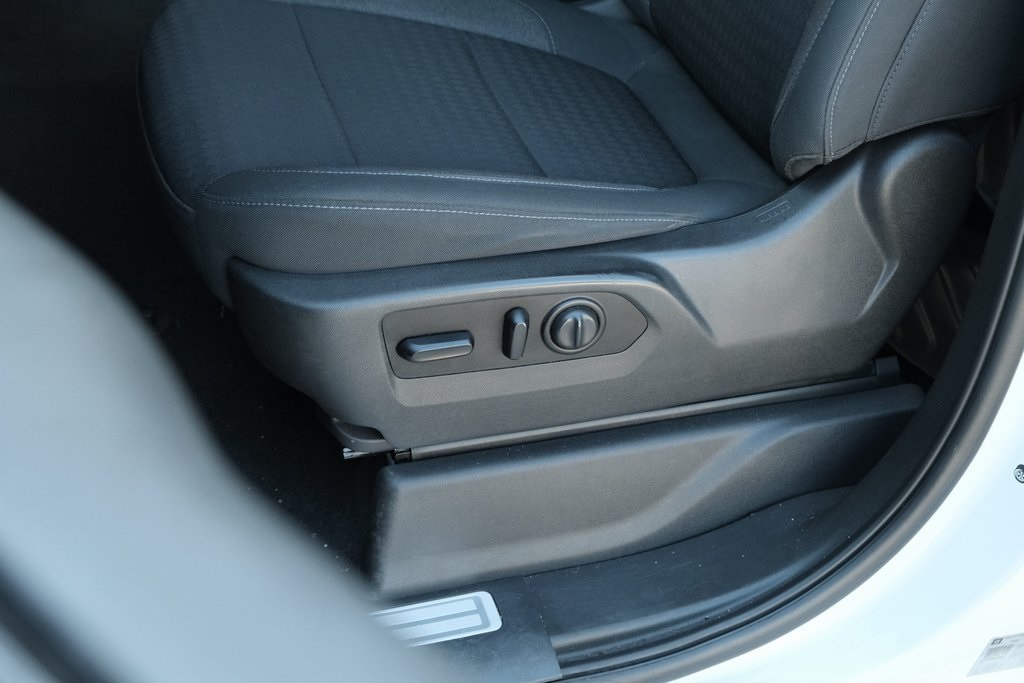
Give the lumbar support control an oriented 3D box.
[{"bbox_3d":[0.053,-0.009,1.294,0.051,0.051,0.016,-9,33,-14],"label":"lumbar support control"}]

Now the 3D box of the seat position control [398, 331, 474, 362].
[{"bbox_3d":[-0.059,0.006,1.263,0.064,0.018,0.016,-7,33,-16],"label":"seat position control"}]

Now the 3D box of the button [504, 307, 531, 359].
[{"bbox_3d":[0.005,-0.003,1.280,0.019,0.047,0.016,-4,32,-17],"label":"button"}]

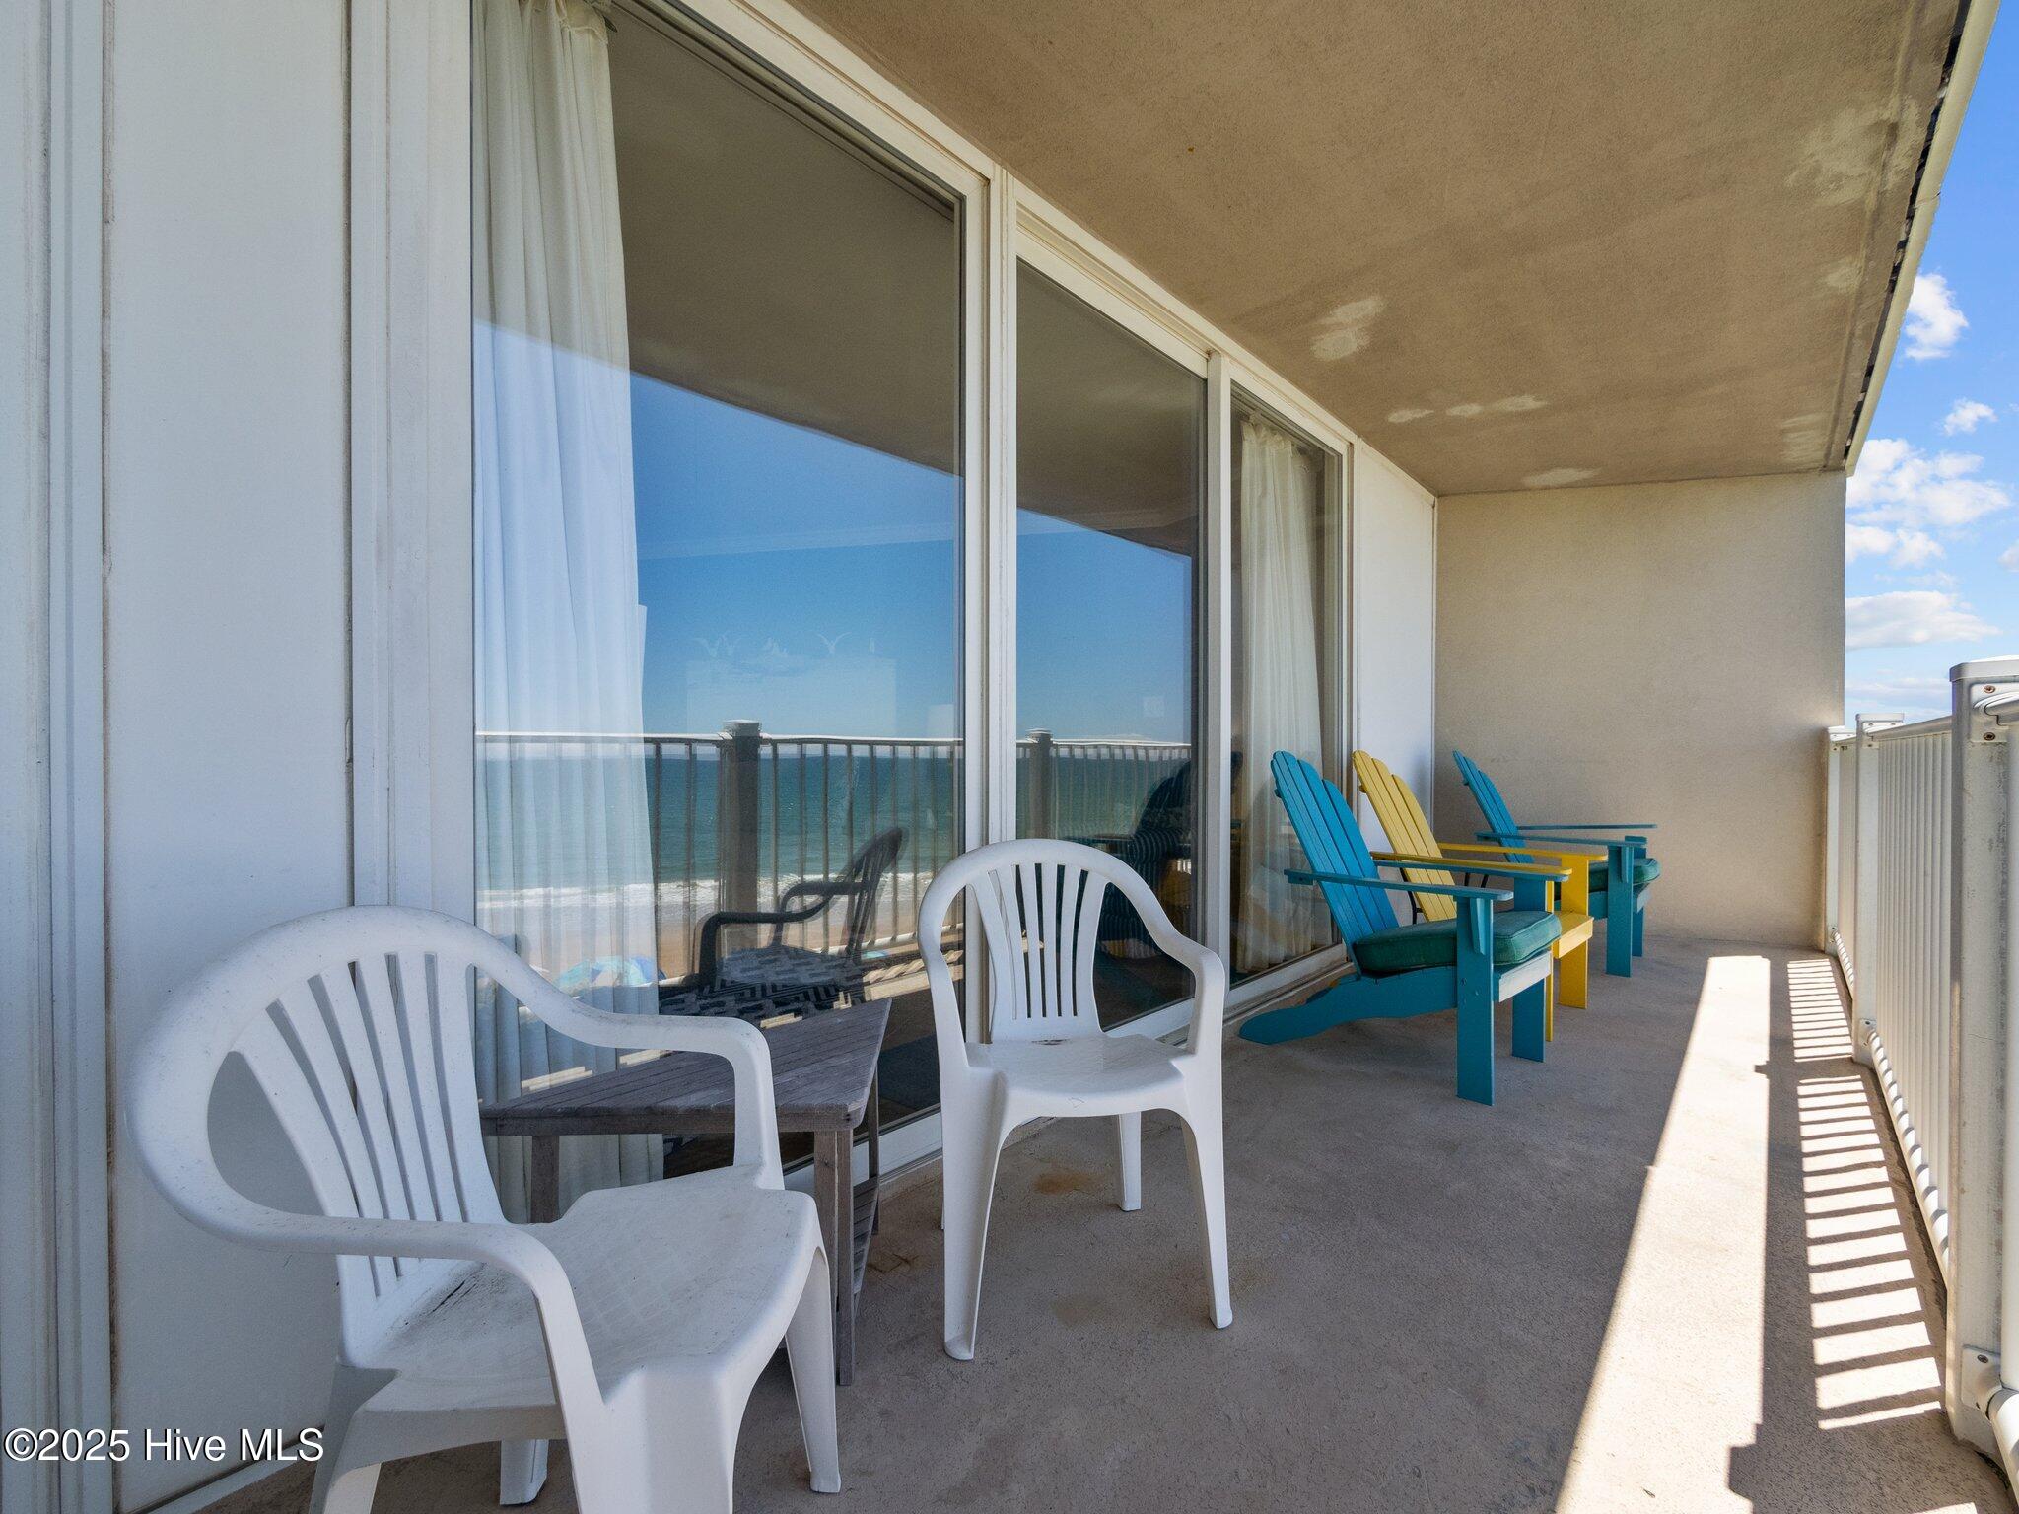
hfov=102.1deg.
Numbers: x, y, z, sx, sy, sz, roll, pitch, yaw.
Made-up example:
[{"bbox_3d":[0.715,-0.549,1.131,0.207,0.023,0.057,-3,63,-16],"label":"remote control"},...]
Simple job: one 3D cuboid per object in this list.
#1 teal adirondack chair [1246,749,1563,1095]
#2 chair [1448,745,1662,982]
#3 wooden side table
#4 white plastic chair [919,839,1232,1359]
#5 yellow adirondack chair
[{"bbox_3d":[1.319,0.495,2.774,0.670,1.010,0.870,0,0,-43],"label":"teal adirondack chair"},{"bbox_3d":[2.738,0.490,4.149,0.870,1.020,0.660,0,0,43],"label":"chair"},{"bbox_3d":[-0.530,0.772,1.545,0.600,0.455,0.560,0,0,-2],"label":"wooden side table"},{"bbox_3d":[0.091,0.589,1.630,0.550,0.823,0.510,0,0,-12],"label":"white plastic chair"},{"bbox_3d":[1.840,0.490,3.308,0.670,1.020,0.860,0,0,-44],"label":"yellow adirondack chair"}]

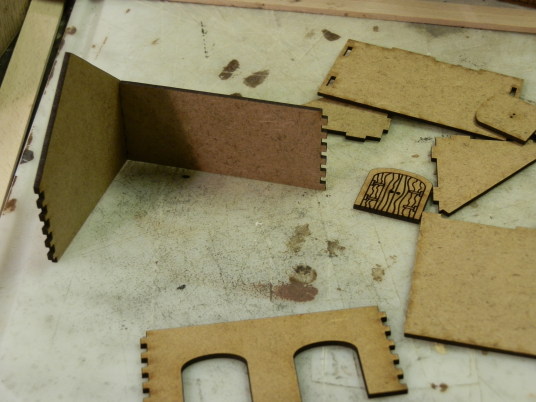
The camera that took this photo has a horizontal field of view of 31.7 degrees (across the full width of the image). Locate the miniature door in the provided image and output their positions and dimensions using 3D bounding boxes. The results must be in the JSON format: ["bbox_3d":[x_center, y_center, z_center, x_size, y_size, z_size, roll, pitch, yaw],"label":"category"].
[{"bbox_3d":[0.068,-0.004,0.505,0.036,0.003,0.036,13,43,15],"label":"miniature door"}]

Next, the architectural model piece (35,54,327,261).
[{"bbox_3d":[-0.038,-0.024,0.458,0.117,0.095,0.095,10,42,12],"label":"architectural model piece"}]

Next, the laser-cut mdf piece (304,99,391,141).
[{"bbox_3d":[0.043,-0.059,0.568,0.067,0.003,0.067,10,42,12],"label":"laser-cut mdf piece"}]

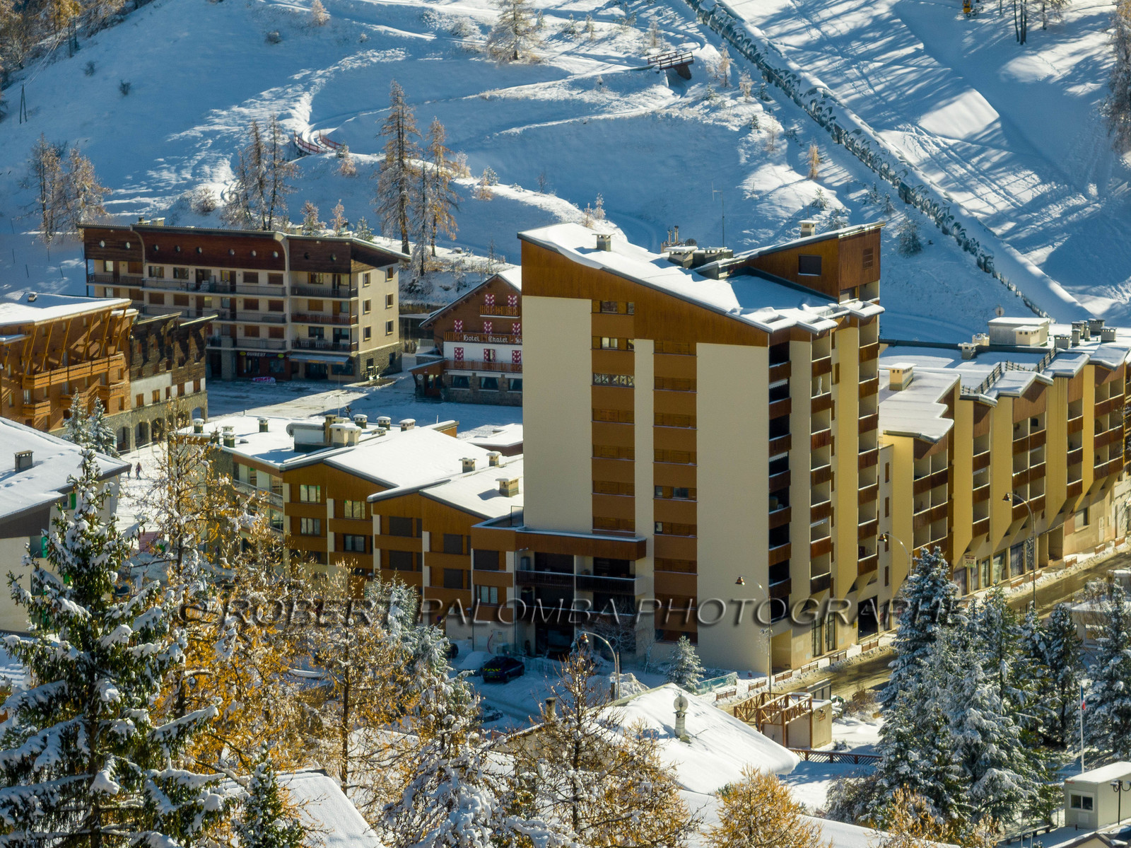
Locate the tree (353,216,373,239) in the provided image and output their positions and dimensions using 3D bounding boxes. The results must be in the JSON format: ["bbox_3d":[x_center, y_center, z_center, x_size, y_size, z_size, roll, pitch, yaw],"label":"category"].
[{"bbox_3d":[-22.124,-21.336,575.777,2.200,3.016,2.200,0,8,0],"label":"tree"}]

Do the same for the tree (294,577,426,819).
[{"bbox_3d":[-12.913,16.504,318.872,7.600,15.450,7.600,0,8,0],"label":"tree"}]

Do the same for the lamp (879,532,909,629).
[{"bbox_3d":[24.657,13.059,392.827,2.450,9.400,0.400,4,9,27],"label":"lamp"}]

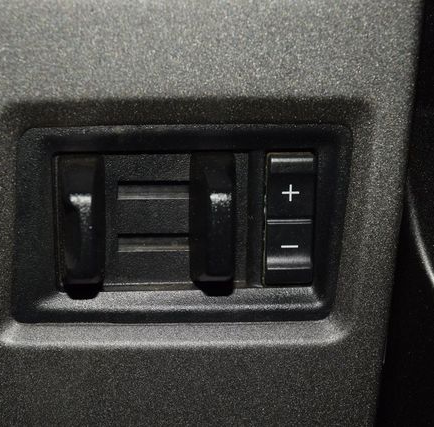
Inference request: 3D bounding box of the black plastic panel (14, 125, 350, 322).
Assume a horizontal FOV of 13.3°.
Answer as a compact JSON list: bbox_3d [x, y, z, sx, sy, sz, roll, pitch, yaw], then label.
[{"bbox_3d":[-0.011,0.003,0.580,0.103,0.063,0.023,0,22,0],"label":"black plastic panel"}]

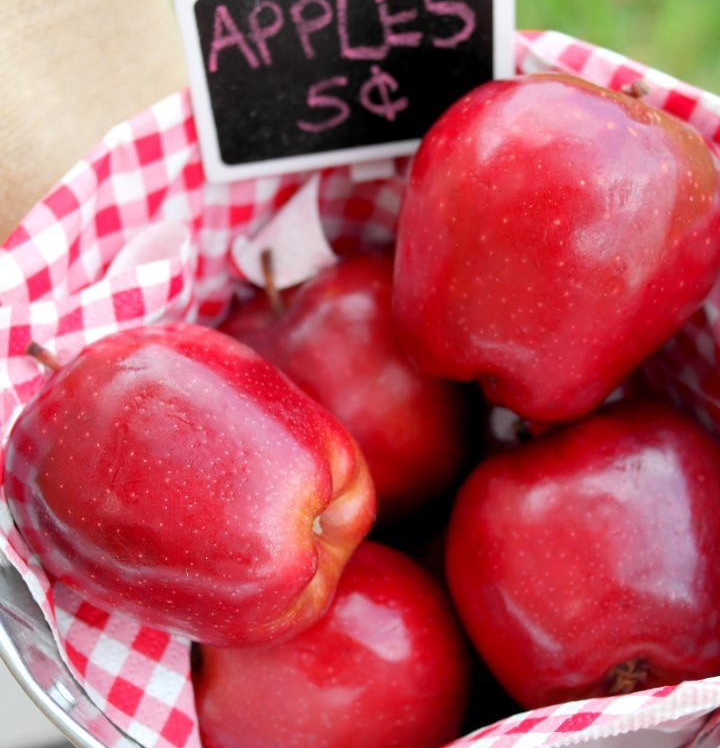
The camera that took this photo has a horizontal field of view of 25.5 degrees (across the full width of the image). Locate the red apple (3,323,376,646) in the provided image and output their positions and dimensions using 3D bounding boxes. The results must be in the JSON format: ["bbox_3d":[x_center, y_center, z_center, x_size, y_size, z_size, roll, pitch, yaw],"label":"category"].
[{"bbox_3d":[-0.040,0.027,0.370,0.081,0.071,0.070,37,90,25],"label":"red apple"}]

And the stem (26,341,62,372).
[{"bbox_3d":[-0.076,-0.004,0.388,0.013,0.003,0.003,39,90,22],"label":"stem"}]

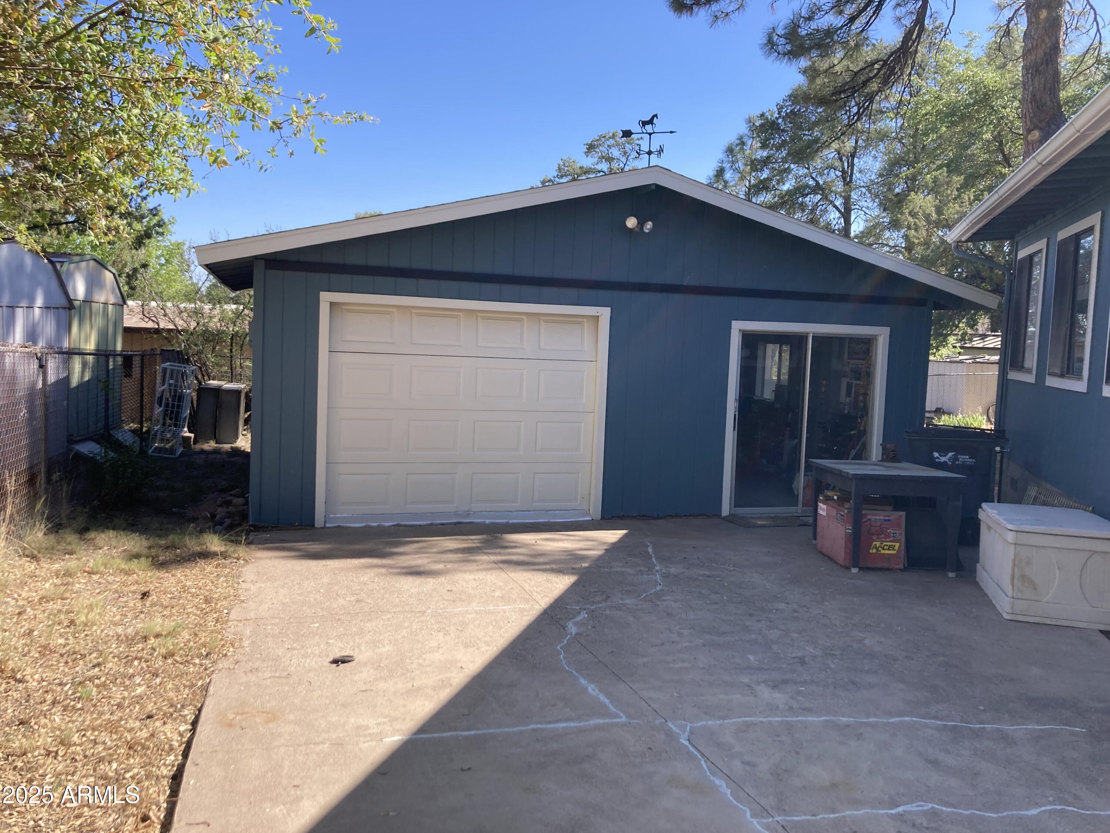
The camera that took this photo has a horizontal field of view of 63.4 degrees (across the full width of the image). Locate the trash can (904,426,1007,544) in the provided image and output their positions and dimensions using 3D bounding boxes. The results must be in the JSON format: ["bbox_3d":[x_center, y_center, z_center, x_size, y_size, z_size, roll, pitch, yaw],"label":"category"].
[{"bbox_3d":[3.930,0.665,8.860,0.840,1.070,0.700,3,4,20],"label":"trash can"}]

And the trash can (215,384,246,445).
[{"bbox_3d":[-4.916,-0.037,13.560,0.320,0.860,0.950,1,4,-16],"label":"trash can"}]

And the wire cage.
[{"bbox_3d":[-5.049,-0.103,11.873,0.340,1.130,0.780,9,3,-18],"label":"wire cage"}]

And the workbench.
[{"bbox_3d":[2.800,0.845,7.760,0.950,0.805,1.000,2,4,-5],"label":"workbench"}]

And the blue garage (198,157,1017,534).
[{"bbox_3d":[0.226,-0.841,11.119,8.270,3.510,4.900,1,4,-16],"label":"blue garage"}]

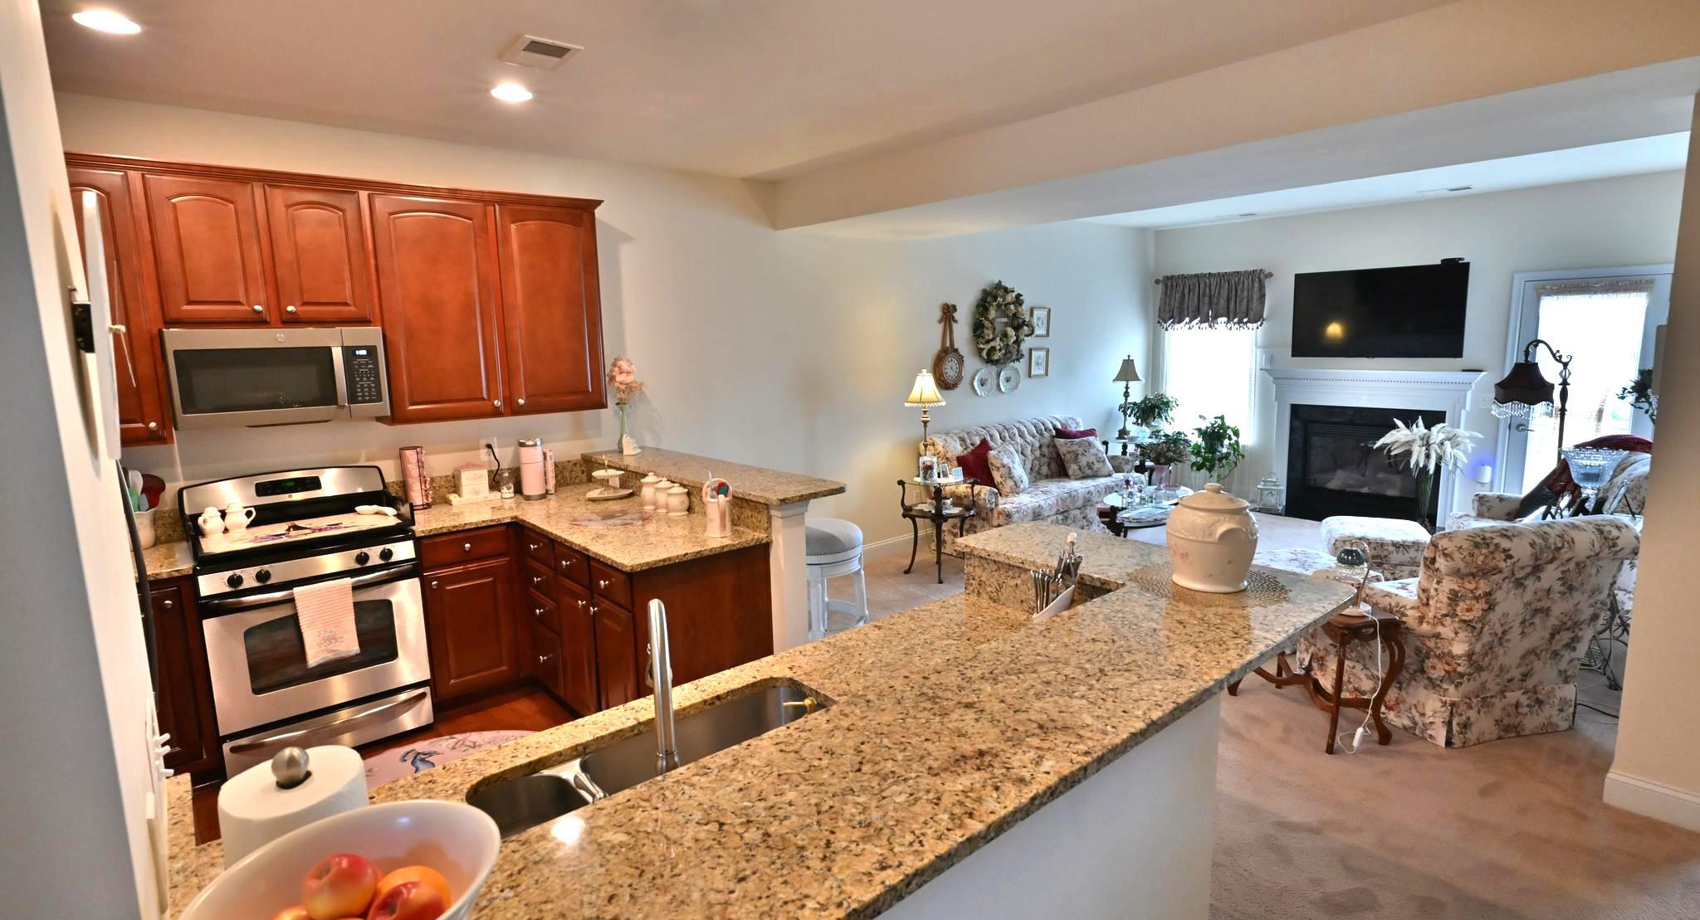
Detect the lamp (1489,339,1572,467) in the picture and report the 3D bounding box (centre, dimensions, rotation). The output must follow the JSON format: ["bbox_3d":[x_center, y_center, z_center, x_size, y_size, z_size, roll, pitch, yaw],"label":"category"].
[{"bbox_3d":[4.733,-0.029,5.540,0.360,1.610,0.520,-9,12,-40],"label":"lamp"}]

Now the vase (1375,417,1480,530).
[{"bbox_3d":[4.650,0.137,6.519,0.680,0.980,0.740,-9,12,-40],"label":"vase"}]

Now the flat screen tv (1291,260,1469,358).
[{"bbox_3d":[4.650,-1.295,7.110,0.070,0.765,1.330,-9,12,-41],"label":"flat screen tv"}]

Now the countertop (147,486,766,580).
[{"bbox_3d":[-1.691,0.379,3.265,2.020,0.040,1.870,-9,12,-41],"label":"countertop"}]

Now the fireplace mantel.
[{"bbox_3d":[4.640,-0.152,7.260,0.230,1.320,1.710,-9,12,-41],"label":"fireplace mantel"}]

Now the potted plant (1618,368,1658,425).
[{"bbox_3d":[5.103,-0.371,5.121,0.400,0.480,0.400,-9,12,-40],"label":"potted plant"}]

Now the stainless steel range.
[{"bbox_3d":[-2.381,0.667,3.552,0.760,1.176,0.690,-9,12,-40],"label":"stainless steel range"}]

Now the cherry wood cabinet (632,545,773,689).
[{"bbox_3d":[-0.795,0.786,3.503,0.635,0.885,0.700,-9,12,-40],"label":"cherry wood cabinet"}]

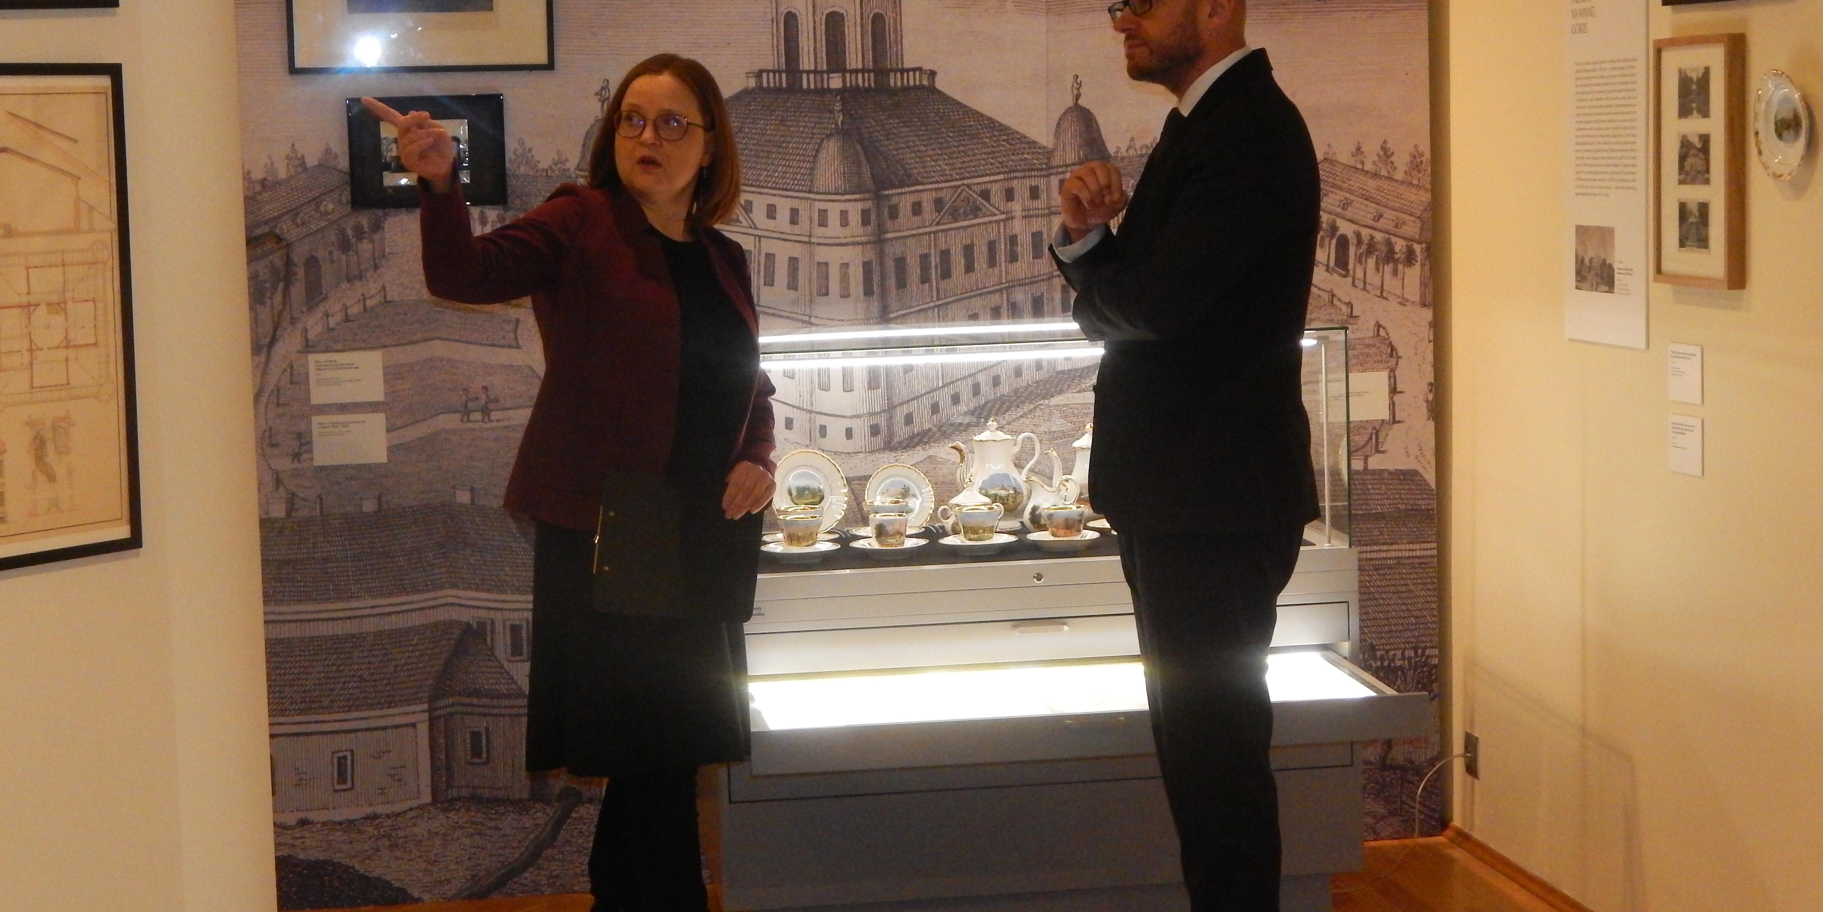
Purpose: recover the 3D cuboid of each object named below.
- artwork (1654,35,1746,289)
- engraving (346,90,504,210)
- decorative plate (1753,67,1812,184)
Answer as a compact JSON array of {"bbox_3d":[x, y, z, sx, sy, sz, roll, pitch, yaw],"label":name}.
[{"bbox_3d":[1.326,-0.495,5.408,0.030,0.418,0.307,-2,6,-9],"label":"artwork"},{"bbox_3d":[-0.961,-0.605,6.383,0.311,0.222,0.020,-2,6,-9],"label":"engraving"},{"bbox_3d":[1.378,-0.523,5.072,0.030,0.175,0.185,-2,6,-9],"label":"decorative plate"}]

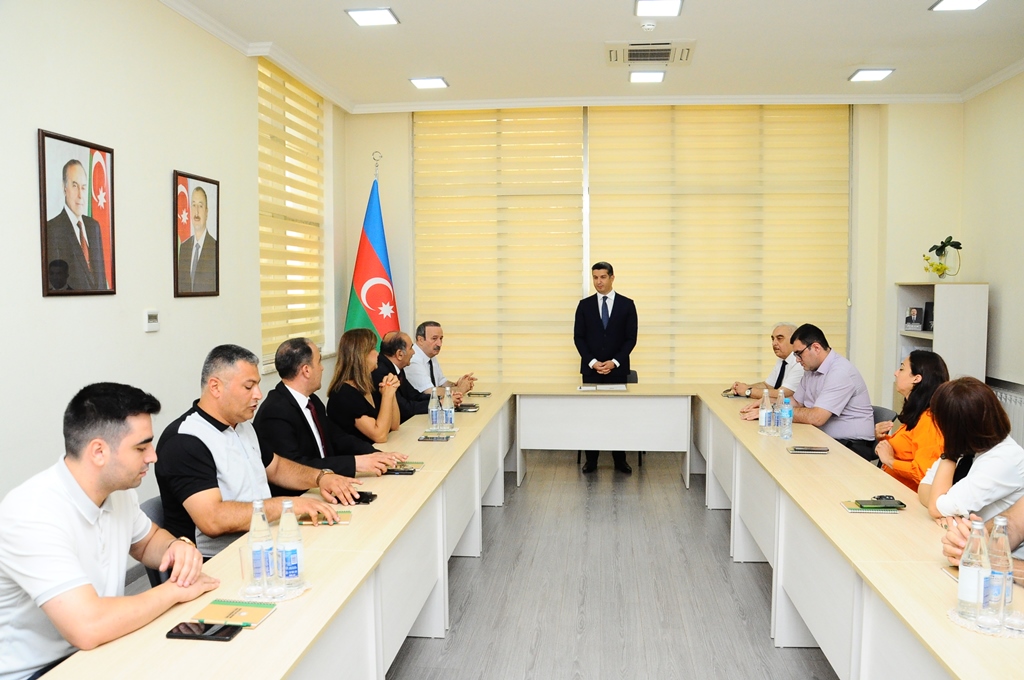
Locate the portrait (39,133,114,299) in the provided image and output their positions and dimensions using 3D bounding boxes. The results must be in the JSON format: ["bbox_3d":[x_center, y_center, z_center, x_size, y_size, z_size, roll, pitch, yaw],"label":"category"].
[{"bbox_3d":[-1.988,-0.558,3.517,0.035,0.730,0.530,0,4,6],"label":"portrait"}]

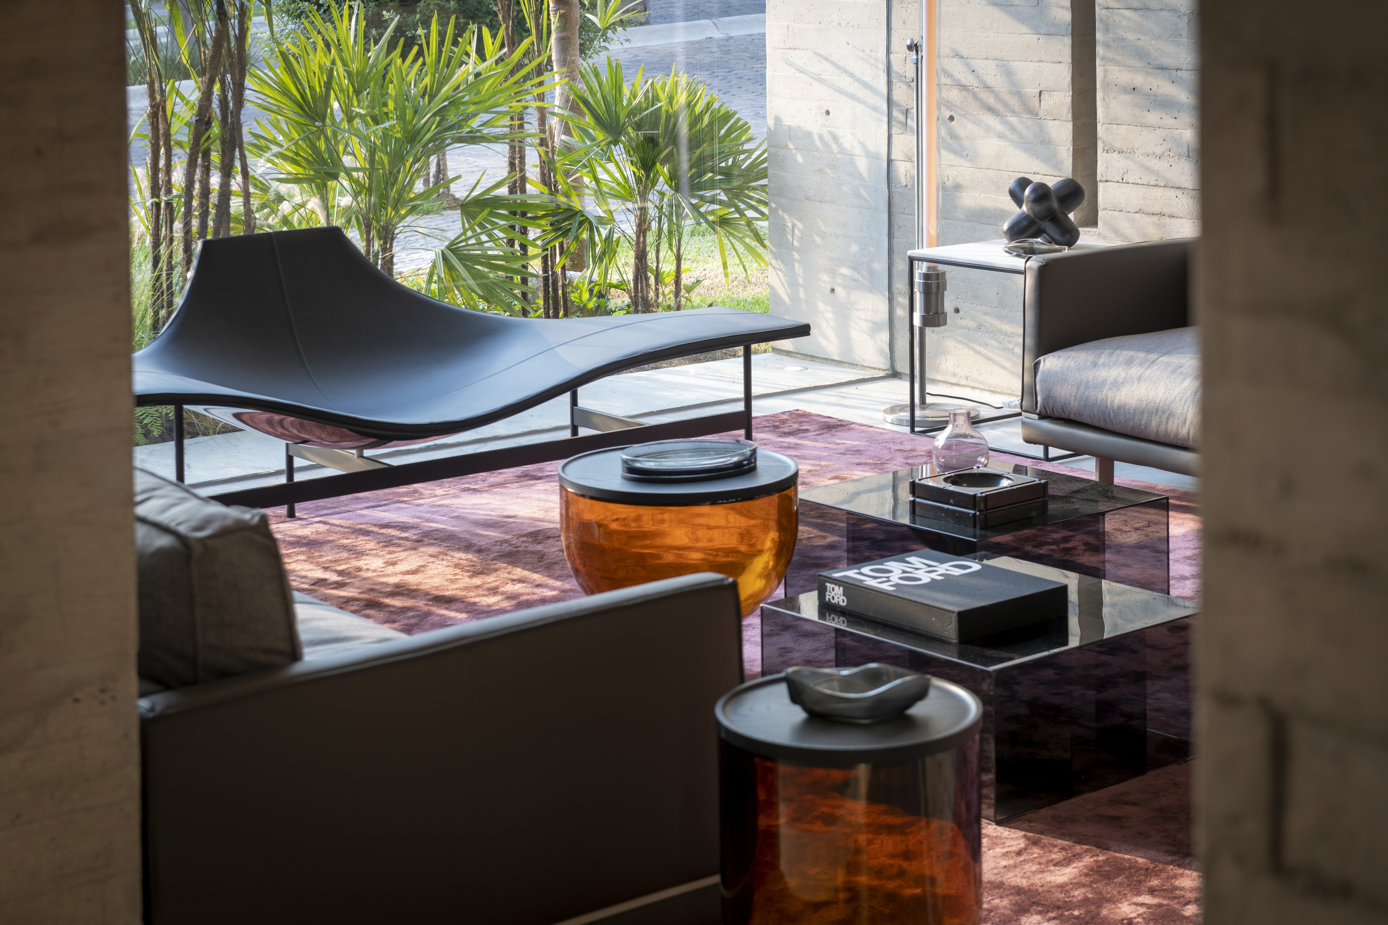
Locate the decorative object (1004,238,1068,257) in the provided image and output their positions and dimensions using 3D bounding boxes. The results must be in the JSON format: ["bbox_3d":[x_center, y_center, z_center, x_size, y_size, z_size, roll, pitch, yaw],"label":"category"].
[{"bbox_3d":[1.009,-0.637,7.949,0.195,0.040,0.195,-1,12,0],"label":"decorative object"}]

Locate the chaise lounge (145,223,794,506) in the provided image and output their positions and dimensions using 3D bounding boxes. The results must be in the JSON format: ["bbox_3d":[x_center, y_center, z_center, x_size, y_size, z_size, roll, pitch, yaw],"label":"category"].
[{"bbox_3d":[-0.763,-0.236,7.193,2.100,0.715,0.820,-10,15,-36],"label":"chaise lounge"}]

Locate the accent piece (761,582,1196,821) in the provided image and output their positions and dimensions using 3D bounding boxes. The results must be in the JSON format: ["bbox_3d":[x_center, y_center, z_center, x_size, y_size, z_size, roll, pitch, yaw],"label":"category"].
[{"bbox_3d":[0.552,0.404,5.052,0.600,0.274,0.600,-11,15,-38],"label":"accent piece"}]

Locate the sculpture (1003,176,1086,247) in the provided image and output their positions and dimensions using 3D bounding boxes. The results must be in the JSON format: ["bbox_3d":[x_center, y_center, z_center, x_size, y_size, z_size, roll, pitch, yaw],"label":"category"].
[{"bbox_3d":[1.058,-0.757,8.140,0.240,0.215,0.230,-1,12,0],"label":"sculpture"}]

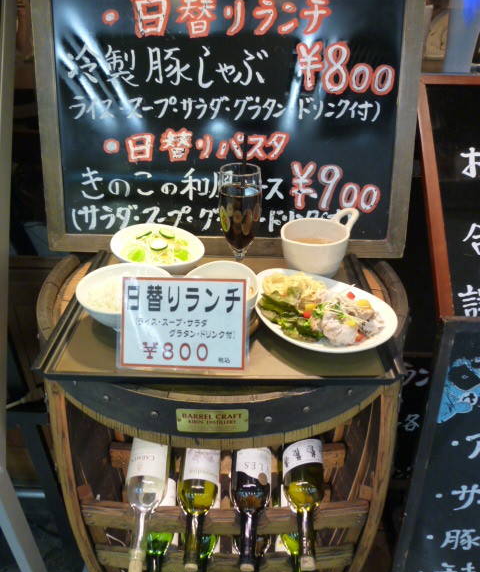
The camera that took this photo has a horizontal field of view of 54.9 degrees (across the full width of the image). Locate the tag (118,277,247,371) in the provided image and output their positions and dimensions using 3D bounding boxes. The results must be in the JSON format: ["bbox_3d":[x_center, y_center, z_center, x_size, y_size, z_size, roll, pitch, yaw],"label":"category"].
[{"bbox_3d":[-0.069,0.045,0.551,0.154,0.112,0.006,1,1,2],"label":"tag"}]

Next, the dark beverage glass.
[{"bbox_3d":[0.000,-0.087,0.690,0.063,0.177,0.063,1,32,1],"label":"dark beverage glass"}]

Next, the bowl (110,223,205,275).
[{"bbox_3d":[-0.132,-0.048,0.740,0.147,0.056,0.147,4,32,-2],"label":"bowl"}]

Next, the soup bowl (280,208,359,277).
[{"bbox_3d":[0.129,-0.067,0.749,0.131,0.082,0.108,-19,37,-28],"label":"soup bowl"}]

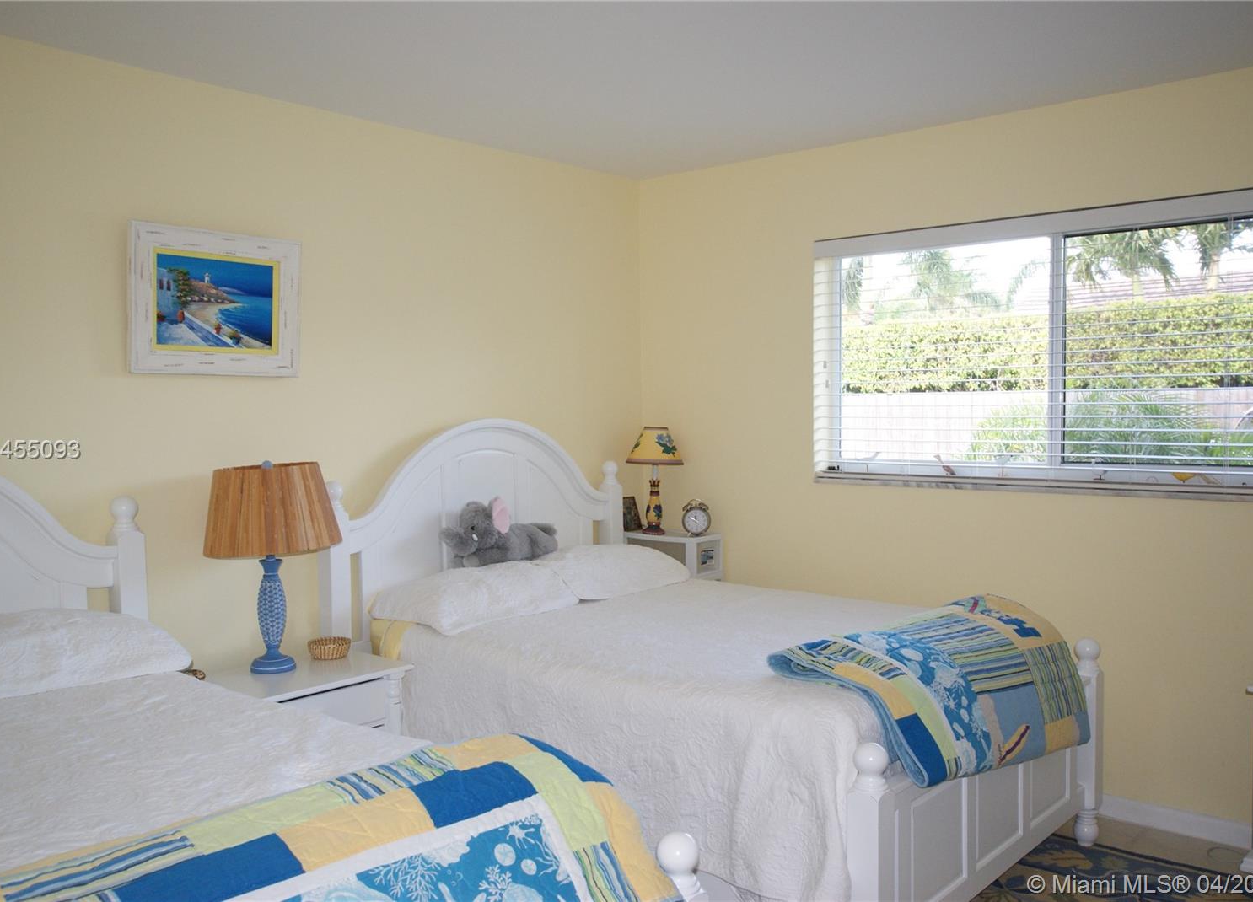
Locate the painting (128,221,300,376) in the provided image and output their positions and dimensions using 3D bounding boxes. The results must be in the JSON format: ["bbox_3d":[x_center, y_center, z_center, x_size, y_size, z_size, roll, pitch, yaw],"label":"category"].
[{"bbox_3d":[-1.275,-0.459,3.530,0.030,0.443,0.556,1,3,41],"label":"painting"}]

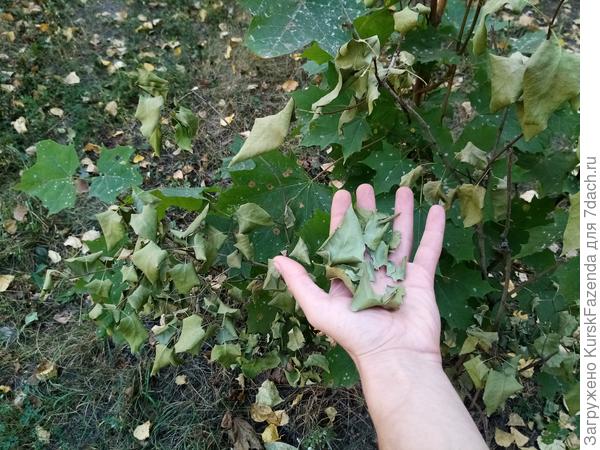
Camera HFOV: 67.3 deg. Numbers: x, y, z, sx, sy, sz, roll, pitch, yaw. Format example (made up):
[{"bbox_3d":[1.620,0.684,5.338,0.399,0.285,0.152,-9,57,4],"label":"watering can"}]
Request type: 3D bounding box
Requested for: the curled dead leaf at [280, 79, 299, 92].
[{"bbox_3d":[-0.037,-0.556,1.806,0.053,0.020,0.064,27,60,17],"label":"curled dead leaf"}]

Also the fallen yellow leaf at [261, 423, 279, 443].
[{"bbox_3d":[-0.070,0.503,1.089,0.041,0.022,0.045,6,56,4],"label":"fallen yellow leaf"}]

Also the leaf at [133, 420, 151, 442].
[{"bbox_3d":[-0.378,0.498,1.094,0.039,0.018,0.045,24,59,15],"label":"leaf"}]

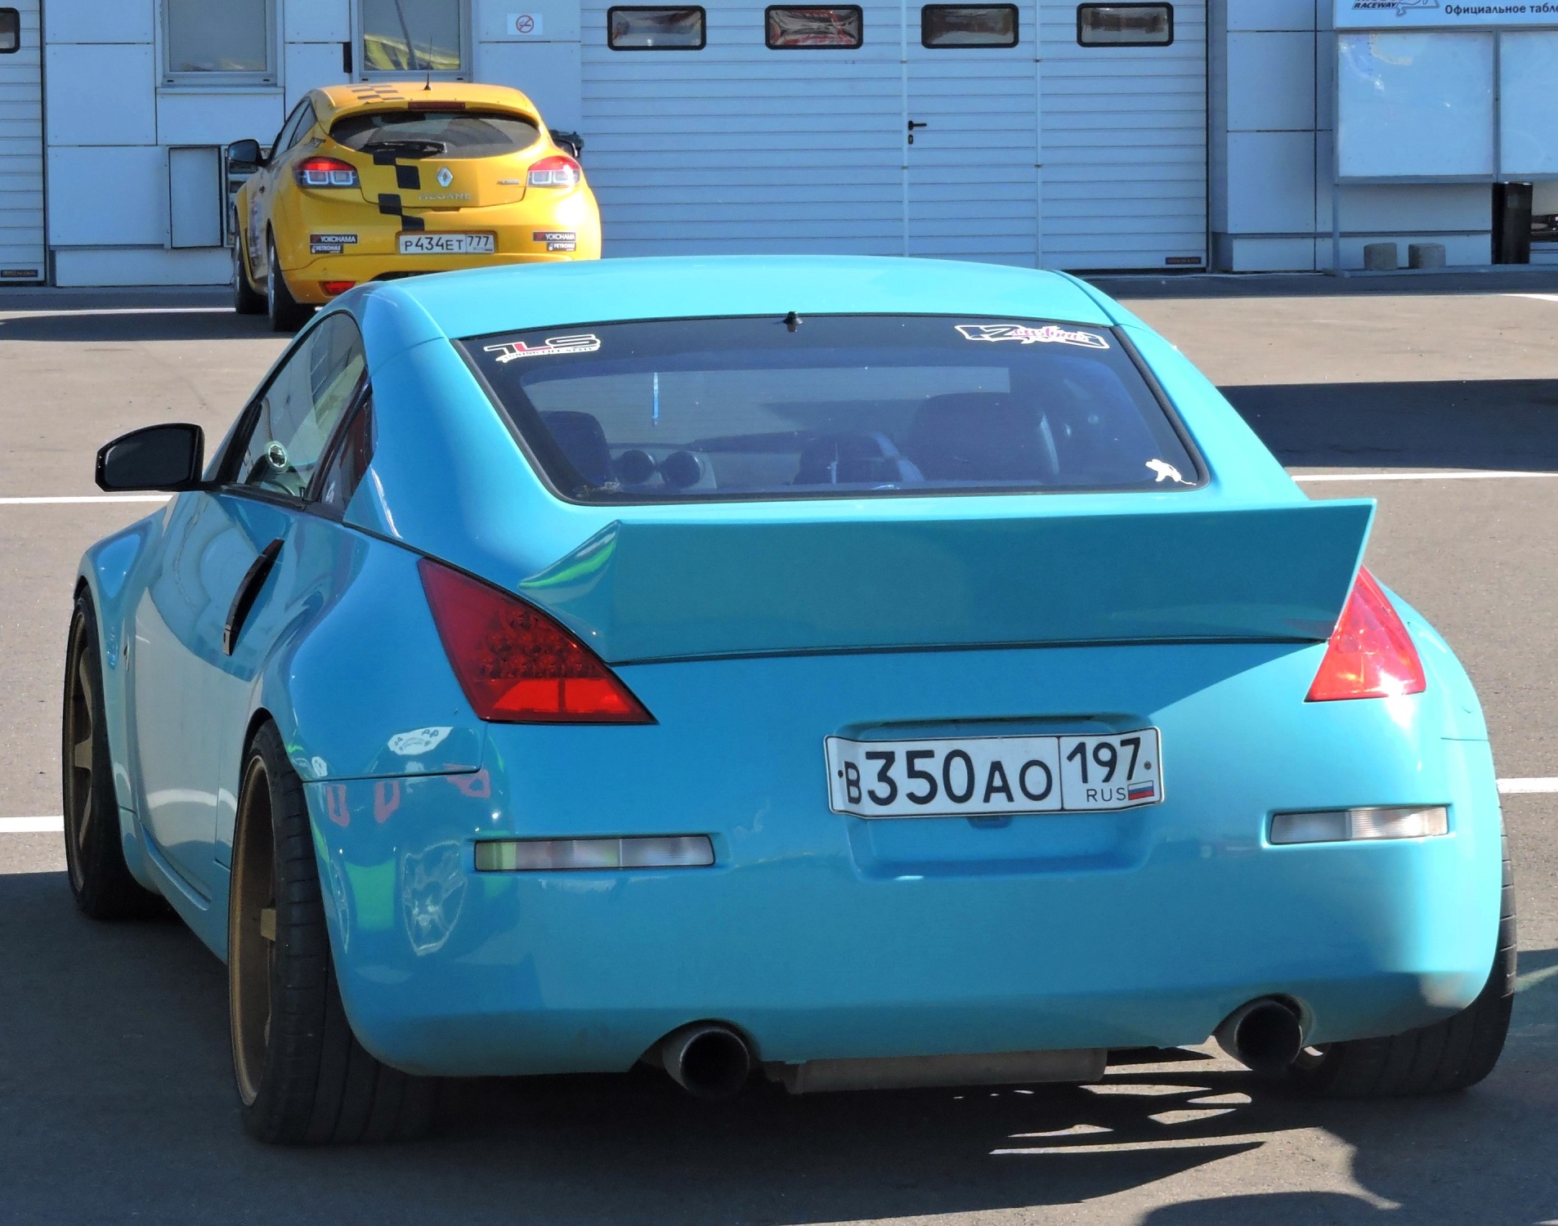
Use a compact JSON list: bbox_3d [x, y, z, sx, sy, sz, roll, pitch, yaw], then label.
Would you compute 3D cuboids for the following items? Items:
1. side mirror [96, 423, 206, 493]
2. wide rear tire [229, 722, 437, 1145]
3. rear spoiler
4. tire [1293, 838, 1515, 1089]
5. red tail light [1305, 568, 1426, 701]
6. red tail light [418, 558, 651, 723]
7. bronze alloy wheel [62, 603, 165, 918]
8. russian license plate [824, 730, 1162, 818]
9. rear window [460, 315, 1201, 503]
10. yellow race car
[{"bbox_3d":[-1.133,-0.278,10.635,0.210,0.130,0.120,-1,5,-12],"label":"side mirror"},{"bbox_3d":[-0.667,0.477,9.011,0.275,0.648,0.656,-1,5,-12],"label":"wide rear tire"},{"bbox_3d":[0.271,-0.055,8.514,1.230,0.210,0.410,-1,5,-12],"label":"rear spoiler"},{"bbox_3d":[0.939,0.436,9.364,0.275,0.648,0.656,-1,5,-12],"label":"tire"},{"bbox_3d":[0.828,0.012,8.807,0.260,0.220,0.490,-1,5,-12],"label":"red tail light"},{"bbox_3d":[-0.353,0.042,8.547,0.260,0.220,0.490,-1,5,-12],"label":"red tail light"},{"bbox_3d":[-1.245,0.270,11.588,0.255,0.648,0.656,-1,5,-12],"label":"bronze alloy wheel"},{"bbox_3d":[0.306,0.229,8.389,0.490,0.112,0.035,-1,-10,-12],"label":"russian license plate"},{"bbox_3d":[0.095,-0.327,9.285,1.120,0.090,0.720,-1,25,-12],"label":"rear window"},{"bbox_3d":[-2.158,-2.410,34.352,1.890,1.430,4.300,-1,5,-9],"label":"yellow race car"}]

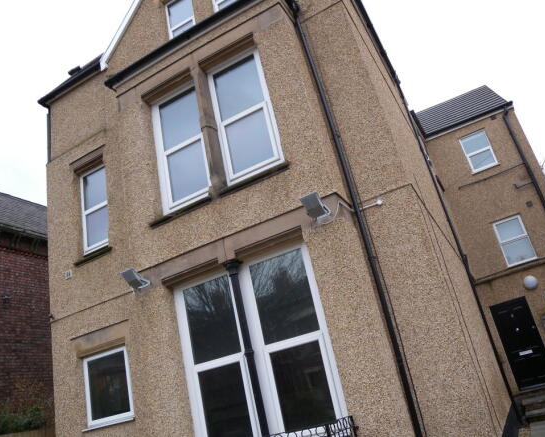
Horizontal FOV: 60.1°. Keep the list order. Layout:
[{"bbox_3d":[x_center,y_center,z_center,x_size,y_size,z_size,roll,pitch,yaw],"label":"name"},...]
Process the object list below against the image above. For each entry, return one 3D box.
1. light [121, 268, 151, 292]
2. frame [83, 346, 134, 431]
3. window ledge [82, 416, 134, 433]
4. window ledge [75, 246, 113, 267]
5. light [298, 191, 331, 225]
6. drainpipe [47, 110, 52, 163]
[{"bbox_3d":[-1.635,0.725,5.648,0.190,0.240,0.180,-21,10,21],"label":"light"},{"bbox_3d":[-2.240,2.305,6.452,0.799,0.919,0.080,-21,-22,21],"label":"frame"},{"bbox_3d":[-2.157,2.724,6.250,0.927,0.055,0.100,-21,-22,21],"label":"window ledge"},{"bbox_3d":[-2.639,0.576,7.093,0.757,0.070,0.120,-21,-22,21],"label":"window ledge"},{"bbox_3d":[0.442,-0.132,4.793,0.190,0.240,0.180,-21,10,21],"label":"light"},{"bbox_3d":[-3.945,-1.442,8.343,0.070,1.019,0.070,-21,-22,21],"label":"drainpipe"}]

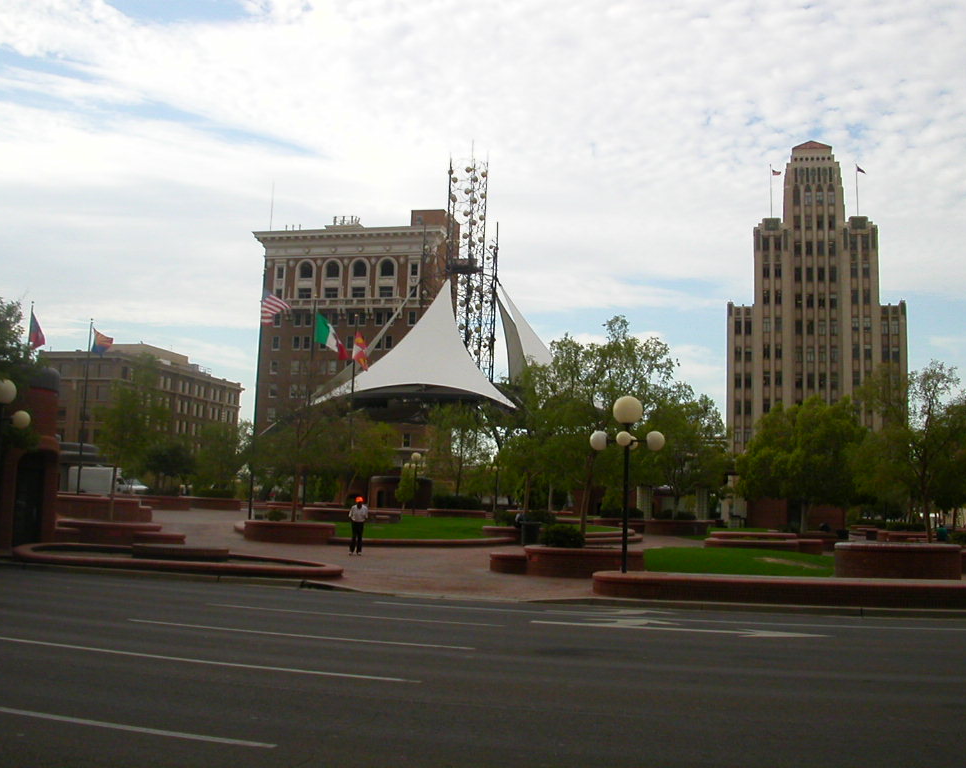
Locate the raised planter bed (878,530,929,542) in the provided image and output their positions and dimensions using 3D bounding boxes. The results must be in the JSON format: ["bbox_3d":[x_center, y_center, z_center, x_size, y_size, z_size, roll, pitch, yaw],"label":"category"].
[{"bbox_3d":[20.173,7.322,52.749,2.500,0.500,1.500,0,-7,15],"label":"raised planter bed"}]

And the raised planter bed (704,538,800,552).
[{"bbox_3d":[11.236,6.737,45.800,4.000,0.480,2.000,0,-7,15],"label":"raised planter bed"}]

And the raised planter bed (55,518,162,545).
[{"bbox_3d":[-12.523,4.916,36.857,3.200,0.700,1.700,0,-7,15],"label":"raised planter bed"}]

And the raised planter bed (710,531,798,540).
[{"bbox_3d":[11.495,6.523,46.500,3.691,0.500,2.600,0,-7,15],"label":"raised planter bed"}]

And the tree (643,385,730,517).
[{"bbox_3d":[11.155,3.808,60.000,4.600,6.995,4.600,1,-7,11],"label":"tree"}]

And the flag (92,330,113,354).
[{"bbox_3d":[-22.915,-2.533,66.000,1.350,1.500,0.500,5,-7,-19],"label":"flag"}]

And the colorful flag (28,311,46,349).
[{"bbox_3d":[-24.803,-3.000,60.800,1.050,2.050,0.400,5,-7,-22],"label":"colorful flag"}]

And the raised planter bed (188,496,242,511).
[{"bbox_3d":[-16.873,7.423,67.908,3.300,0.760,1.800,0,-7,15],"label":"raised planter bed"}]

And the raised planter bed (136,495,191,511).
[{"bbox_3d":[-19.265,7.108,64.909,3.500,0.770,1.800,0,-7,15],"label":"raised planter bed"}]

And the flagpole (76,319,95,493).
[{"bbox_3d":[-24.182,1.762,66.500,0.200,11.600,0.200,0,-7,15],"label":"flagpole"}]

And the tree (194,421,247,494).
[{"bbox_3d":[-18.935,5.473,79.000,3.800,5.233,3.800,4,-7,-13],"label":"tree"}]

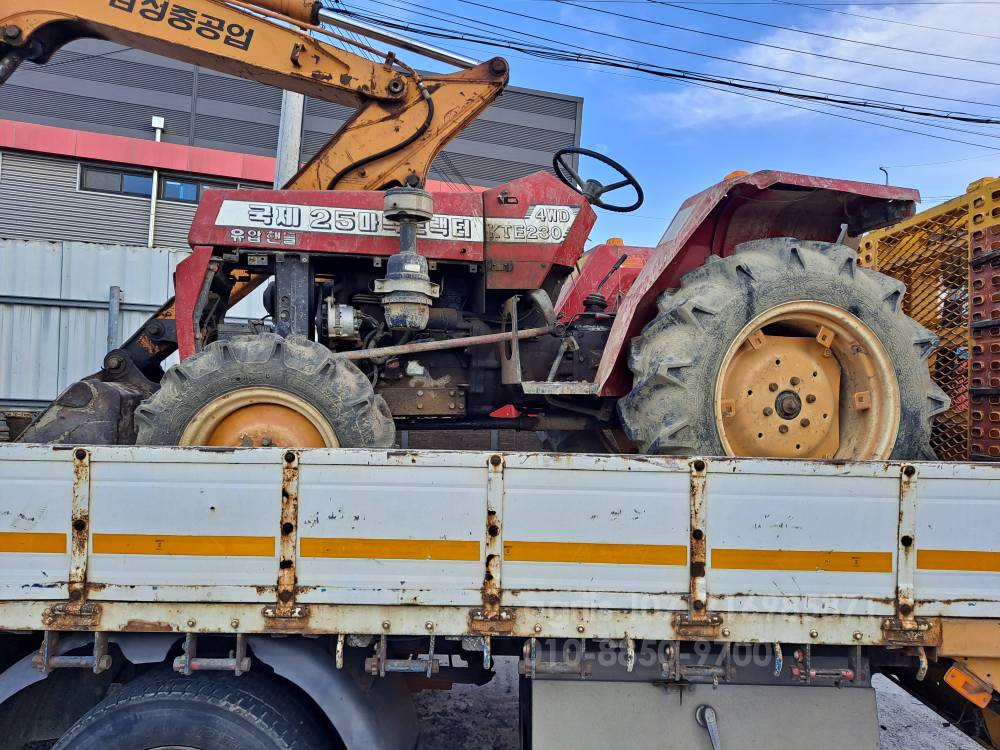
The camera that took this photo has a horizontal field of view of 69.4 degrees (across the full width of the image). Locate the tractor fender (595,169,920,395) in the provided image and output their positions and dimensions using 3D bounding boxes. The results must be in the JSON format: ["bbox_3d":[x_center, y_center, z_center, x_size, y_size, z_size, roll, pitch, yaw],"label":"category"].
[{"bbox_3d":[0.838,-0.271,2.388,0.955,0.715,0.365,1,0,-11],"label":"tractor fender"}]

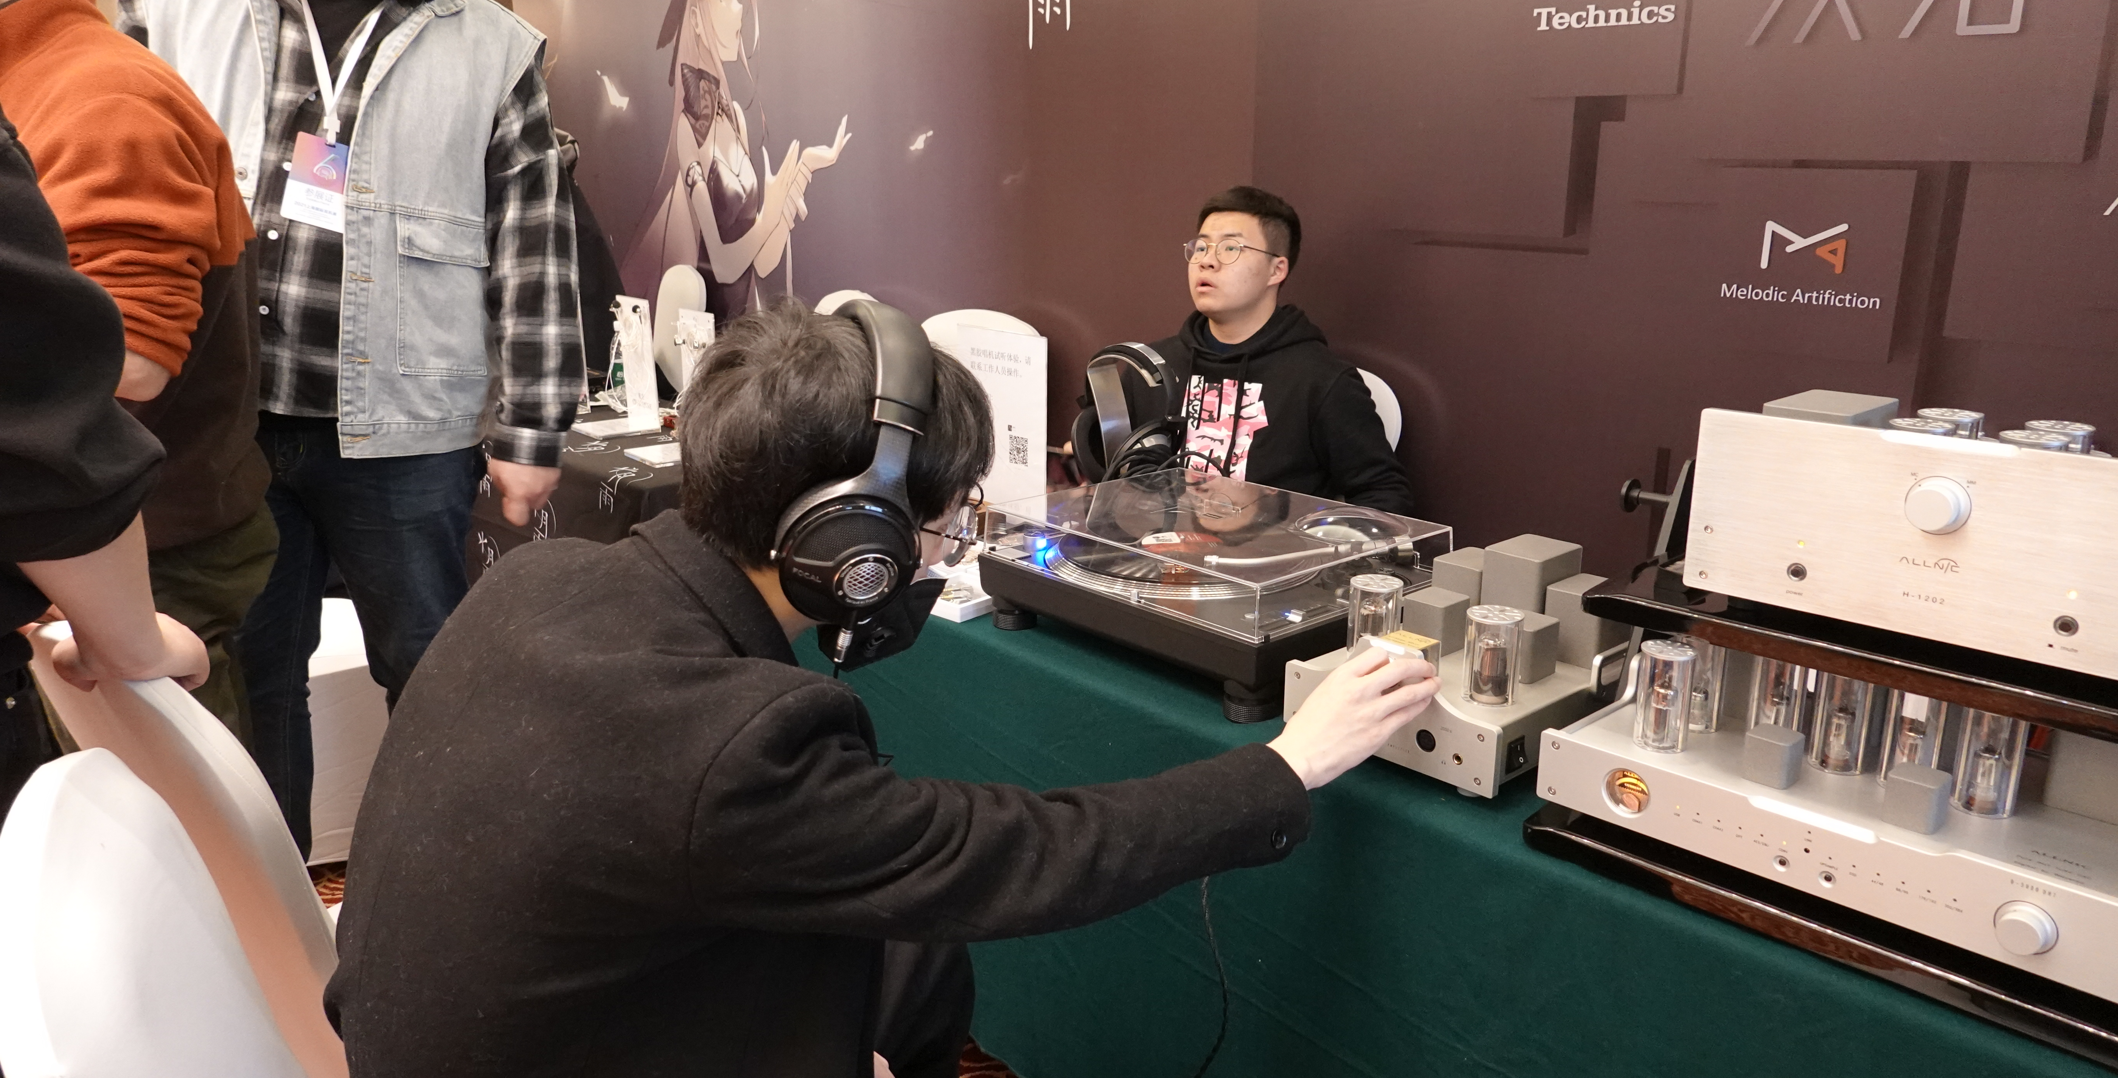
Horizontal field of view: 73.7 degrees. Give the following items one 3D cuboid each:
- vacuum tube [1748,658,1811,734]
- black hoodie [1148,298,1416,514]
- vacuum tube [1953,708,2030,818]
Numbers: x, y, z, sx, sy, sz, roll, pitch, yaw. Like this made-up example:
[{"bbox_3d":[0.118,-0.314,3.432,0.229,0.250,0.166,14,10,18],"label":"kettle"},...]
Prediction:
[{"bbox_3d":[0.581,0.130,1.143,0.041,0.082,0.041,-13,20,-39],"label":"vacuum tube"},{"bbox_3d":[0.347,-0.094,2.500,0.520,0.600,0.370,12,20,38],"label":"black hoodie"},{"bbox_3d":[0.689,0.158,1.039,0.043,0.082,0.043,-12,19,-40],"label":"vacuum tube"}]

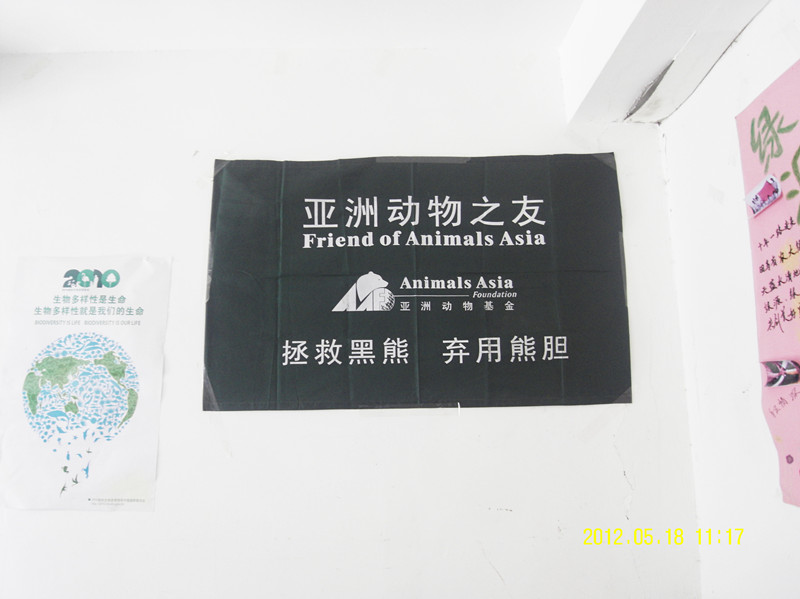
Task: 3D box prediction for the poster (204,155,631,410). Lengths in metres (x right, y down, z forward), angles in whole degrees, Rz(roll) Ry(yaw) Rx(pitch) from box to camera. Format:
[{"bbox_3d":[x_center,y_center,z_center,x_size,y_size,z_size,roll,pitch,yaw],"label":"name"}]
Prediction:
[{"bbox_3d":[0.057,-0.082,2.010,1.500,0.925,0.020,-1,-9,1],"label":"poster"}]

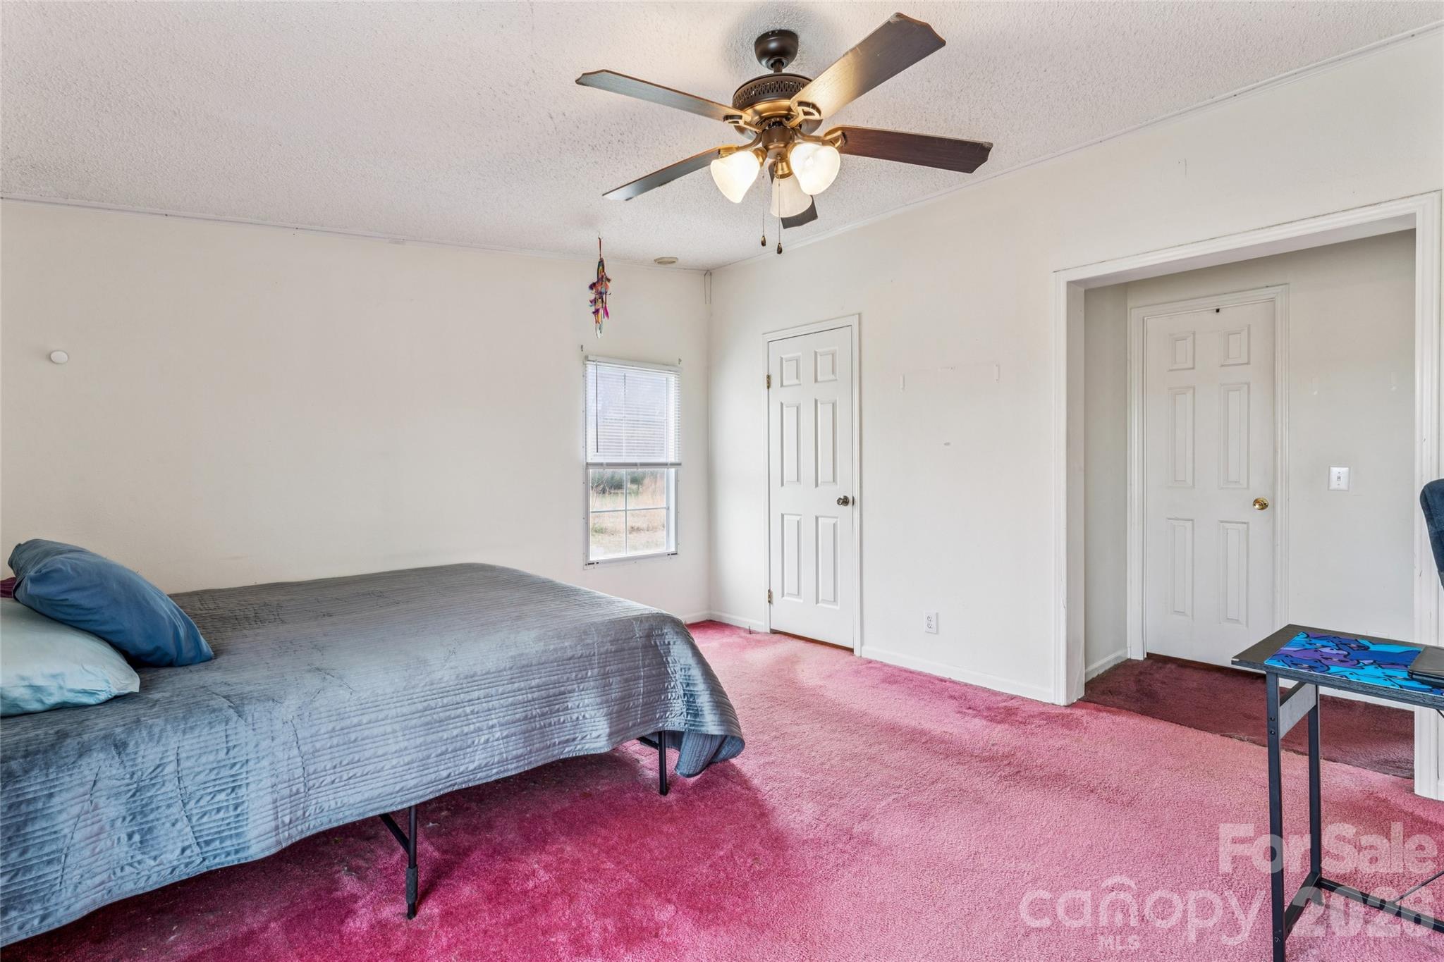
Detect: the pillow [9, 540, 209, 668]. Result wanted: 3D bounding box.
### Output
[{"bbox_3d":[-1.658,0.329,1.748,0.600,0.170,0.462,0,-43,46],"label":"pillow"}]

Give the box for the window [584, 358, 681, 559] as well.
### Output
[{"bbox_3d":[-0.623,-0.136,4.505,0.800,1.380,0.100,-1,1,-44],"label":"window"}]

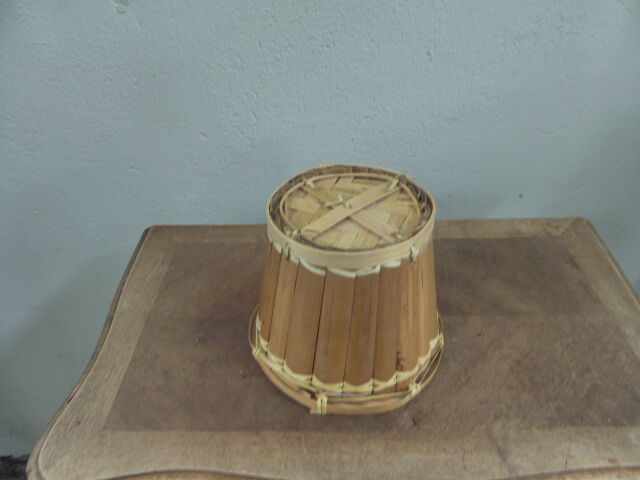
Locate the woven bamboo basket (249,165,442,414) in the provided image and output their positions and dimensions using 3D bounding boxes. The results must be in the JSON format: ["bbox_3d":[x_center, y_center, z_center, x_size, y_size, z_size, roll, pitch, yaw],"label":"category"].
[{"bbox_3d":[0.033,0.034,0.473,0.226,0.174,0.224,1,36,0],"label":"woven bamboo basket"}]

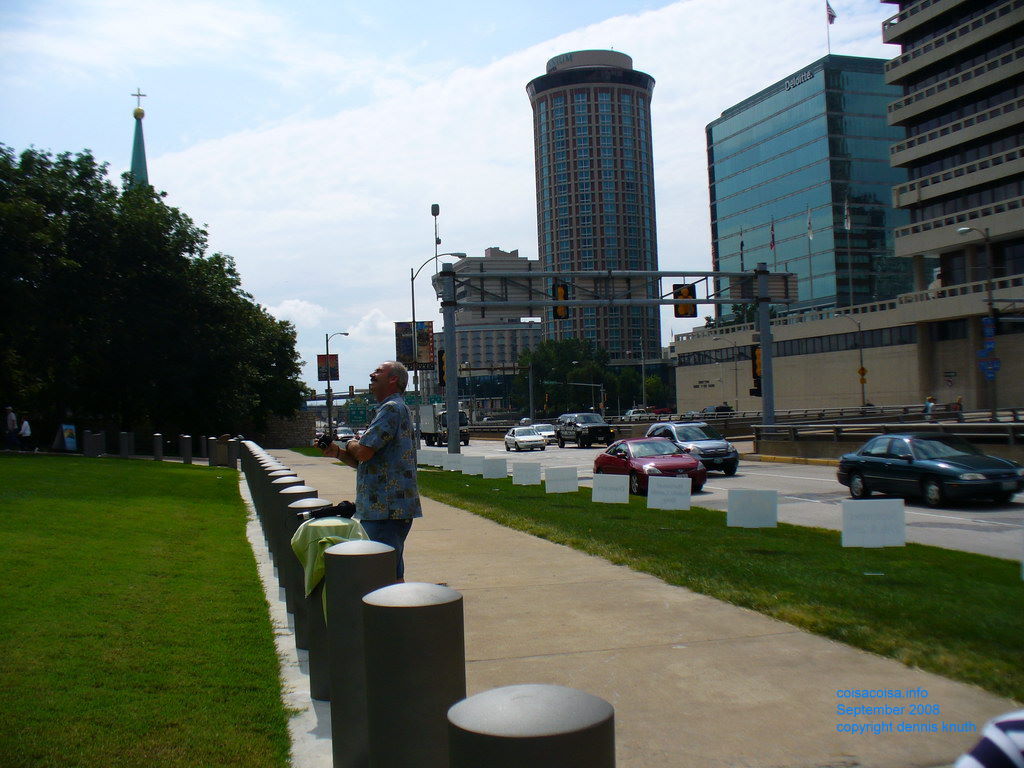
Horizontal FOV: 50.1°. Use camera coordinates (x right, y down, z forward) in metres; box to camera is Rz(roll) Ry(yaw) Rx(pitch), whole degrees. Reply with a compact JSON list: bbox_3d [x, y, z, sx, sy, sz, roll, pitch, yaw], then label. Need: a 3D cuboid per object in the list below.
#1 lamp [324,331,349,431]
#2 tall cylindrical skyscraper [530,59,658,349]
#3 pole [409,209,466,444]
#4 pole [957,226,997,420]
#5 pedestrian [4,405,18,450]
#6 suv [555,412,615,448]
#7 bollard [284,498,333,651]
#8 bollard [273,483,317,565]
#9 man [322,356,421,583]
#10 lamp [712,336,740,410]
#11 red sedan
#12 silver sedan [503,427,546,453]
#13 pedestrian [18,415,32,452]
[{"bbox_3d":[-14.757,0.390,94.238,2.000,9.900,0.450,-2,-1,-14],"label":"lamp"},{"bbox_3d":[21.073,-35.296,266.747,31.000,85.000,31.000,-2,-1,0],"label":"tall cylindrical skyscraper"},{"bbox_3d":[-3.228,-1.513,49.818,2.600,10.100,0.450,-2,-1,-14],"label":"pole"},{"bbox_3d":[27.606,-3.449,64.748,2.500,11.640,0.550,-2,-1,-17],"label":"pole"},{"bbox_3d":[-20.112,1.789,44.015,0.550,1.730,0.500,-2,-1,12],"label":"pedestrian"},{"bbox_3d":[4.000,2.583,60.800,1.980,1.900,5.100,-2,-1,-17],"label":"suv"},{"bbox_3d":[-1.260,1.198,6.879,0.285,0.950,0.285,-2,-1,-14],"label":"bollard"},{"bbox_3d":[-1.577,1.254,8.165,0.285,0.965,0.285,-2,-1,-17],"label":"bollard"},{"bbox_3d":[-0.789,0.756,6.135,0.580,1.760,0.560,-2,-1,9],"label":"man"},{"bbox_3d":[21.853,-0.809,111.644,2.700,7.930,0.450,-2,-1,-17],"label":"lamp"},{"bbox_3d":[3.638,2.173,29.564,1.810,1.420,4.700,-2,-1,-13],"label":"red sedan"},{"bbox_3d":[0.843,3.524,69.835,1.700,1.380,4.450,-2,-1,-15],"label":"silver sedan"},{"bbox_3d":[-20.619,2.102,46.483,0.550,1.620,0.500,-3,-1,26],"label":"pedestrian"}]

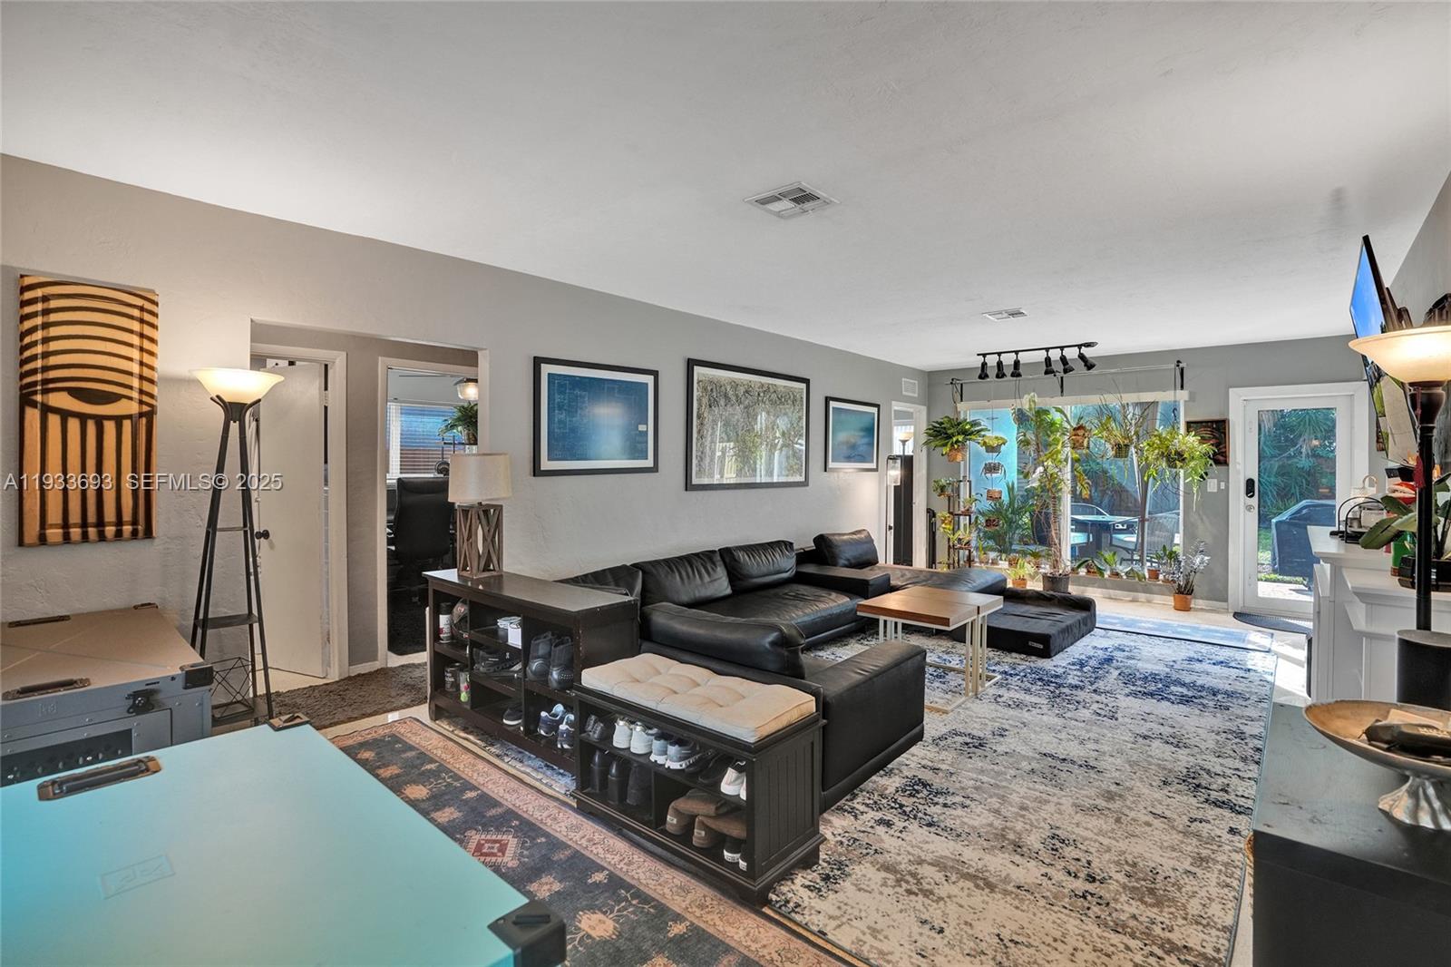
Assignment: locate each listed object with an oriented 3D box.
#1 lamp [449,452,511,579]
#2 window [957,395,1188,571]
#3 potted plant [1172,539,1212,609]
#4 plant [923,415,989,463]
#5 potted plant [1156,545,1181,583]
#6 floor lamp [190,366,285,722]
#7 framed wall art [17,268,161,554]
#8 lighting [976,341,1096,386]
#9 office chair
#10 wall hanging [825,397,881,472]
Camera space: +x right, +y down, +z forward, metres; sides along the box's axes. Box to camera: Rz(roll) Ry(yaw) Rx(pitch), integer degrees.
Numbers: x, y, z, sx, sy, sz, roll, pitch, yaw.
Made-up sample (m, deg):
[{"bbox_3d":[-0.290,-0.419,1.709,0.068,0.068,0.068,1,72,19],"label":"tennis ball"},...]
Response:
[{"bbox_3d":[-1.324,0.162,3.501,0.310,0.667,0.300,1,2,42],"label":"lamp"},{"bbox_3d":[3.648,-0.008,6.981,2.159,1.711,0.130,1,2,42],"label":"window"},{"bbox_3d":[4.416,0.870,6.110,0.365,0.666,0.340,1,2,41],"label":"potted plant"},{"bbox_3d":[2.677,-0.518,7.464,0.743,0.564,0.660,1,2,41],"label":"plant"},{"bbox_3d":[4.376,0.791,6.365,0.223,0.375,0.200,1,2,41],"label":"potted plant"},{"bbox_3d":[-2.091,0.408,2.780,0.420,1.766,0.420,1,2,43],"label":"floor lamp"},{"bbox_3d":[-2.593,-0.284,2.637,0.030,1.053,0.399,1,2,43],"label":"framed wall art"},{"bbox_3d":[3.109,-1.209,6.478,1.120,0.280,0.180,1,2,39],"label":"lighting"},{"bbox_3d":[-3.080,0.563,6.573,0.660,1.223,0.680,-1,2,-35],"label":"office chair"},{"bbox_3d":[1.353,-0.486,6.696,0.035,0.735,1.062,1,2,42],"label":"wall hanging"}]

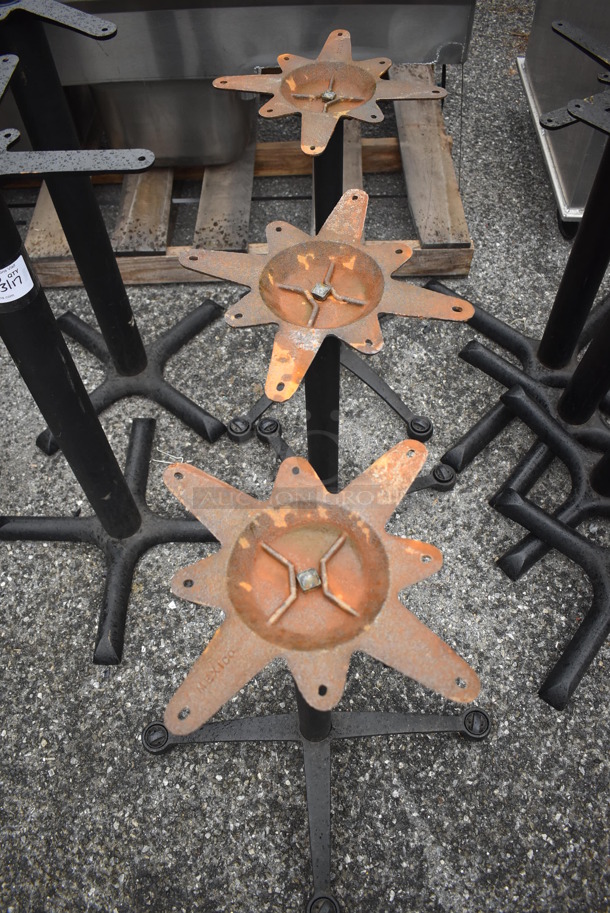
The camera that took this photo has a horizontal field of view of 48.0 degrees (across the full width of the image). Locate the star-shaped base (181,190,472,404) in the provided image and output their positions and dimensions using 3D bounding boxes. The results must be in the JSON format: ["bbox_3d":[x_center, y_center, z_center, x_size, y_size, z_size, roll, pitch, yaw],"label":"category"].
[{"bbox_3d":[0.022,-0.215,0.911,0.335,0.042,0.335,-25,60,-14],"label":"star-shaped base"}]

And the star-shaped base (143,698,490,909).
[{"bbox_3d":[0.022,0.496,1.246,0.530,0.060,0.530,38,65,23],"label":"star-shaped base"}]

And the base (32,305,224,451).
[{"bbox_3d":[-0.431,-0.225,1.735,0.490,0.060,0.490,-5,57,-2],"label":"base"}]

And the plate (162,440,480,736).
[{"bbox_3d":[0.004,0.118,0.679,0.281,0.030,0.281,-6,57,-2],"label":"plate"}]

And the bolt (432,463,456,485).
[{"bbox_3d":[0.312,0.048,1.548,0.048,0.025,0.048,-1,57,1],"label":"bolt"}]

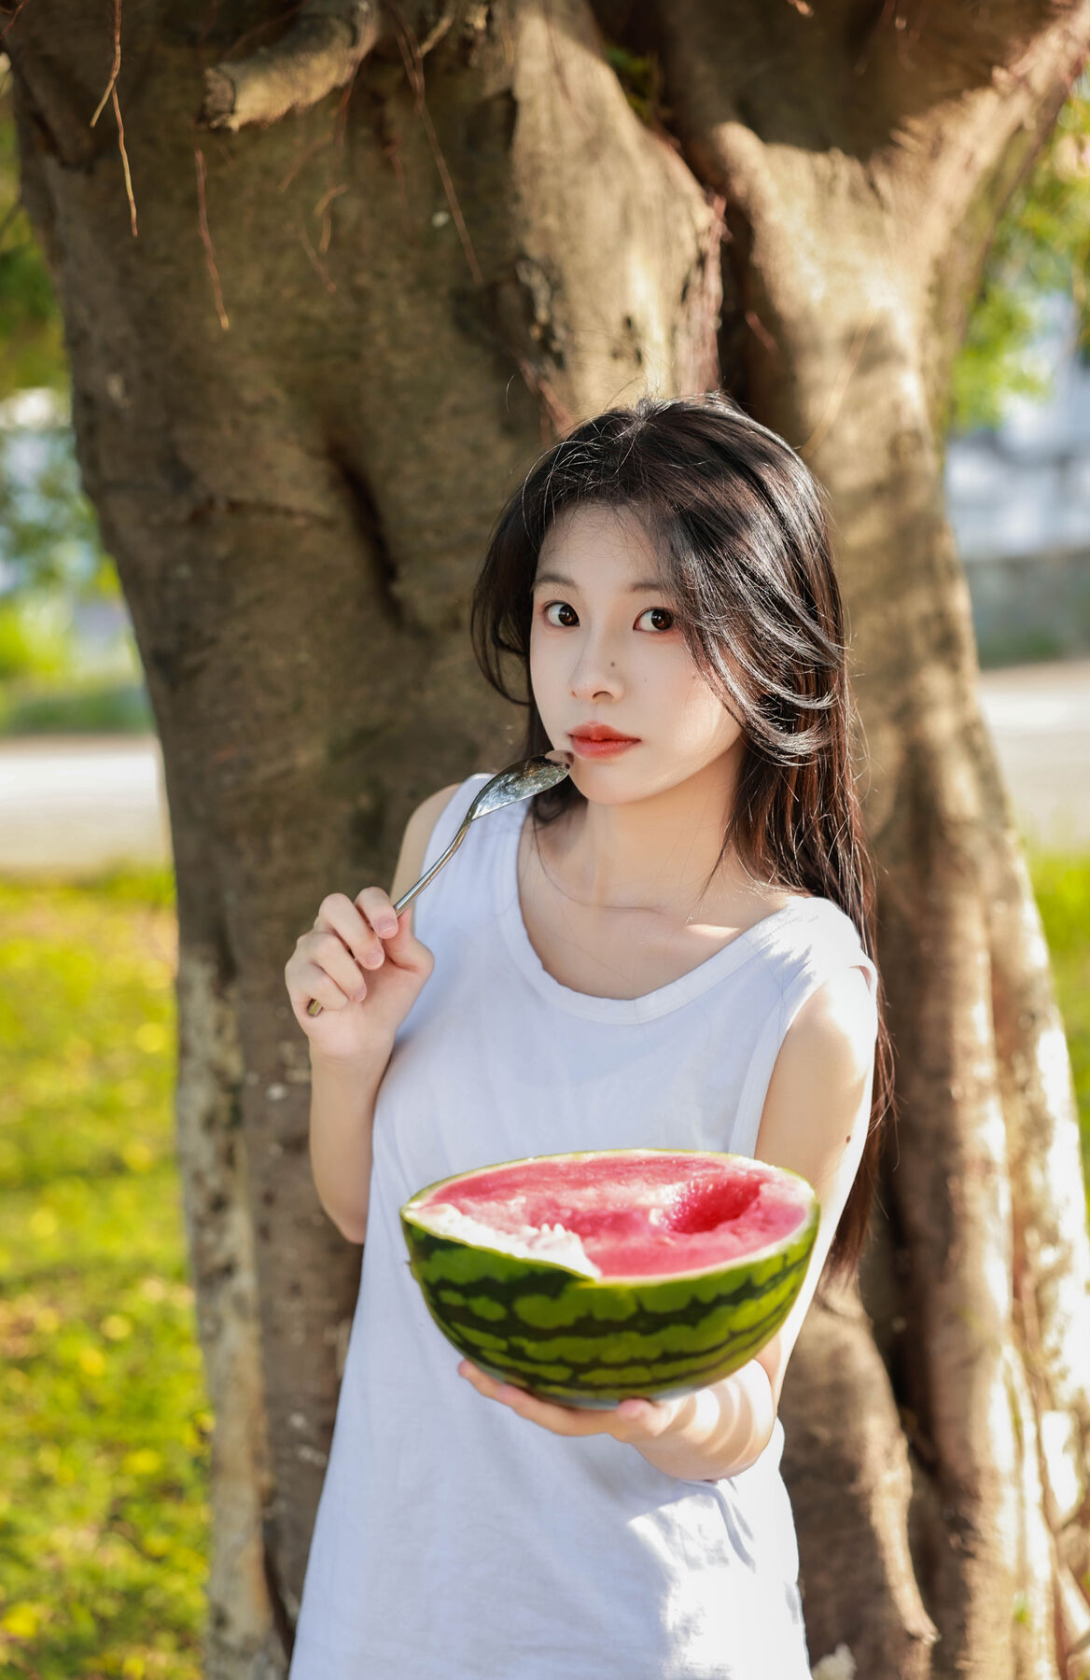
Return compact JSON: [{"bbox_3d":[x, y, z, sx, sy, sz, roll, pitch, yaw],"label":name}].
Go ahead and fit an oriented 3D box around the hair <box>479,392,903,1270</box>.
[{"bbox_3d":[0.090,0.010,1.660,0.240,0.575,0.260,3,7,27],"label":"hair"}]

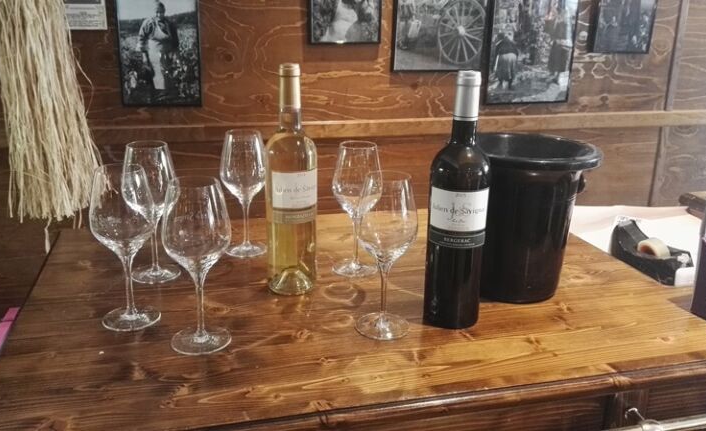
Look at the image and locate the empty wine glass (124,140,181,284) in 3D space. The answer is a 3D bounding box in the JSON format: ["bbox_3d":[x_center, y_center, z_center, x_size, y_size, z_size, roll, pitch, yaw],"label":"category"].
[{"bbox_3d":[-0.297,-0.006,0.845,0.075,0.199,0.075,-5,19,-19],"label":"empty wine glass"}]

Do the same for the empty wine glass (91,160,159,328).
[{"bbox_3d":[-0.281,0.039,0.705,0.075,0.199,0.075,-6,19,-22],"label":"empty wine glass"}]

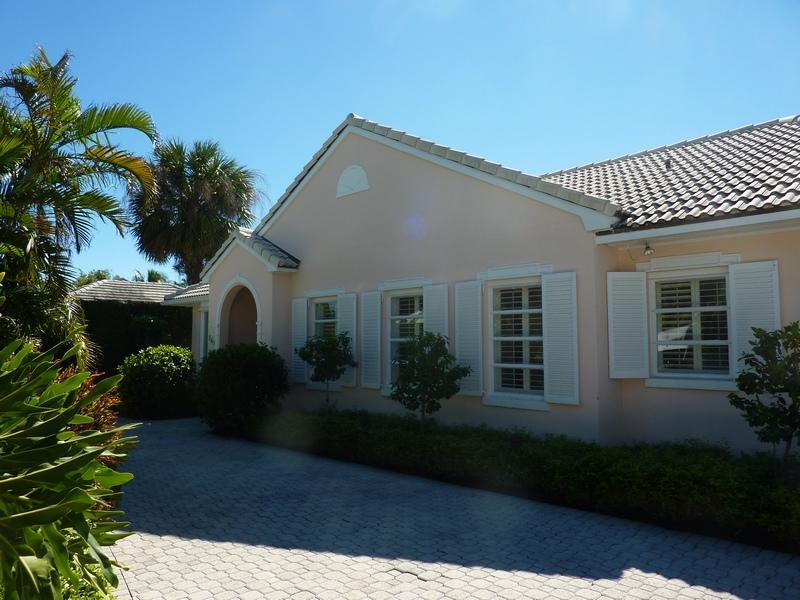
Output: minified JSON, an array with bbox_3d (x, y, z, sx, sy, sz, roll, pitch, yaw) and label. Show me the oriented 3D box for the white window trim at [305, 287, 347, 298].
[{"bbox_3d":[-1.365,-0.130,10.576,0.060,0.149,1.226,4,-6,-45],"label":"white window trim"}]

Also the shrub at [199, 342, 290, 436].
[{"bbox_3d":[-2.831,1.590,10.453,1.550,1.530,1.620,4,-6,-45],"label":"shrub"}]

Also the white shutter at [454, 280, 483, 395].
[{"bbox_3d":[0.984,0.541,8.256,0.465,1.620,0.050,-4,-6,44],"label":"white shutter"}]

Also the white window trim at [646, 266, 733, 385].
[{"bbox_3d":[3.419,0.336,6.882,1.000,1.420,0.140,-4,-6,44],"label":"white window trim"}]

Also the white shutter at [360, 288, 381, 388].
[{"bbox_3d":[-0.500,0.670,9.709,0.475,1.620,0.050,-4,-6,44],"label":"white shutter"}]

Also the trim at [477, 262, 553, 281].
[{"bbox_3d":[1.527,-0.391,7.828,1.200,0.155,0.070,-4,-6,44],"label":"trim"}]

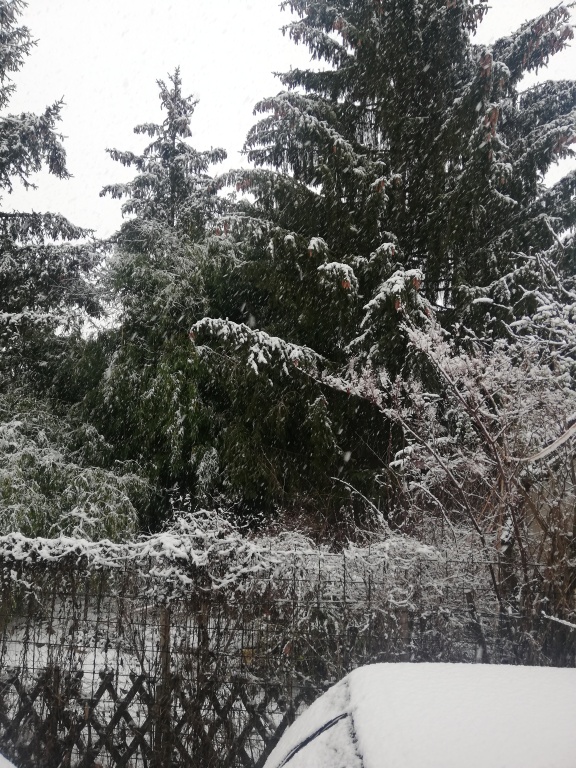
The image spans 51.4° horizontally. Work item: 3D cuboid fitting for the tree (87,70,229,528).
[{"bbox_3d":[-2.750,-1.850,13.150,3.300,10.400,3.300,0,-4,0],"label":"tree"}]

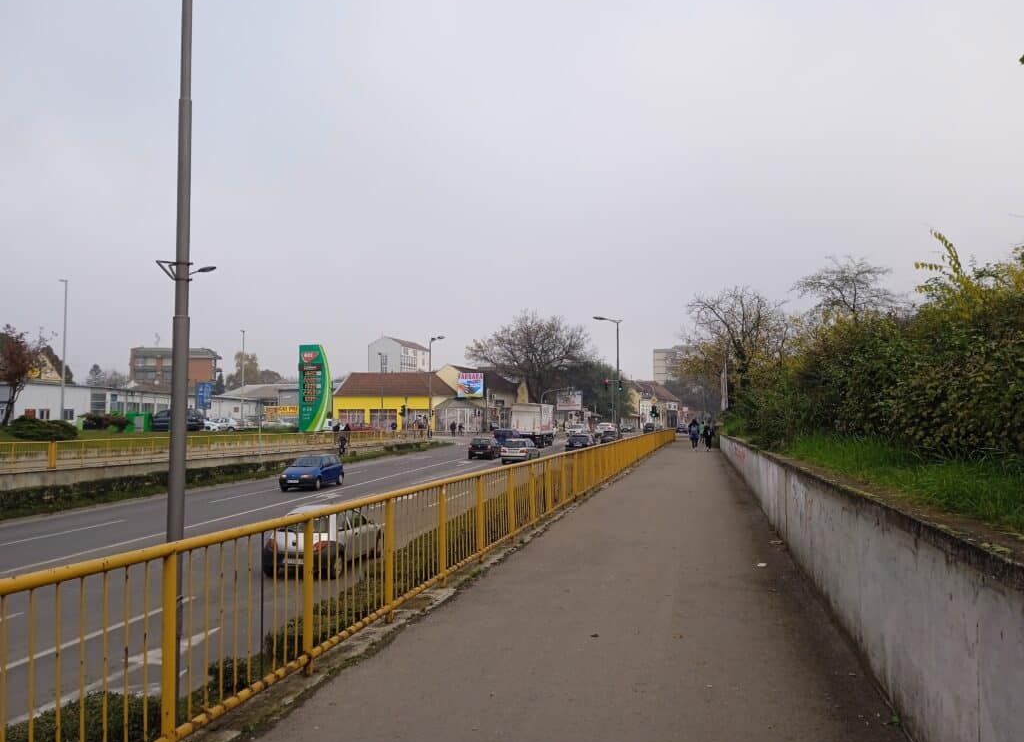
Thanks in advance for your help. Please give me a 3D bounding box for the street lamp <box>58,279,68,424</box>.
[{"bbox_3d":[-26.900,-0.661,49.630,0.650,9.600,0.300,0,-3,5],"label":"street lamp"}]

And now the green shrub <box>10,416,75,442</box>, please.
[{"bbox_3d":[-26.924,3.297,47.500,3.750,1.420,3.000,2,-4,-29],"label":"green shrub"}]

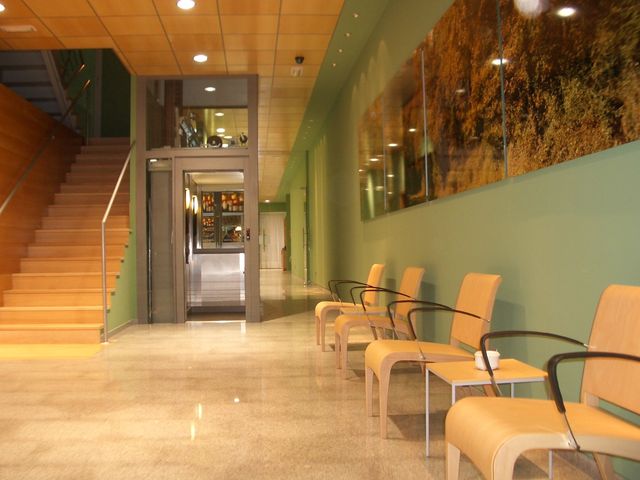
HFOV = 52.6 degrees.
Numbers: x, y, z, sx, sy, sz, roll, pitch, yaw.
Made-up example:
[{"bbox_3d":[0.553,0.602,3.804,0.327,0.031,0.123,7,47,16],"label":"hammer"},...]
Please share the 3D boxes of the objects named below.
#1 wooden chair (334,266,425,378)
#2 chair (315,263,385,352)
[{"bbox_3d":[0.458,0.634,5.122,0.668,0.827,0.505,-1,-1,-6],"label":"wooden chair"},{"bbox_3d":[0.300,0.653,6.435,0.658,0.827,0.505,-1,-1,-6],"label":"chair"}]

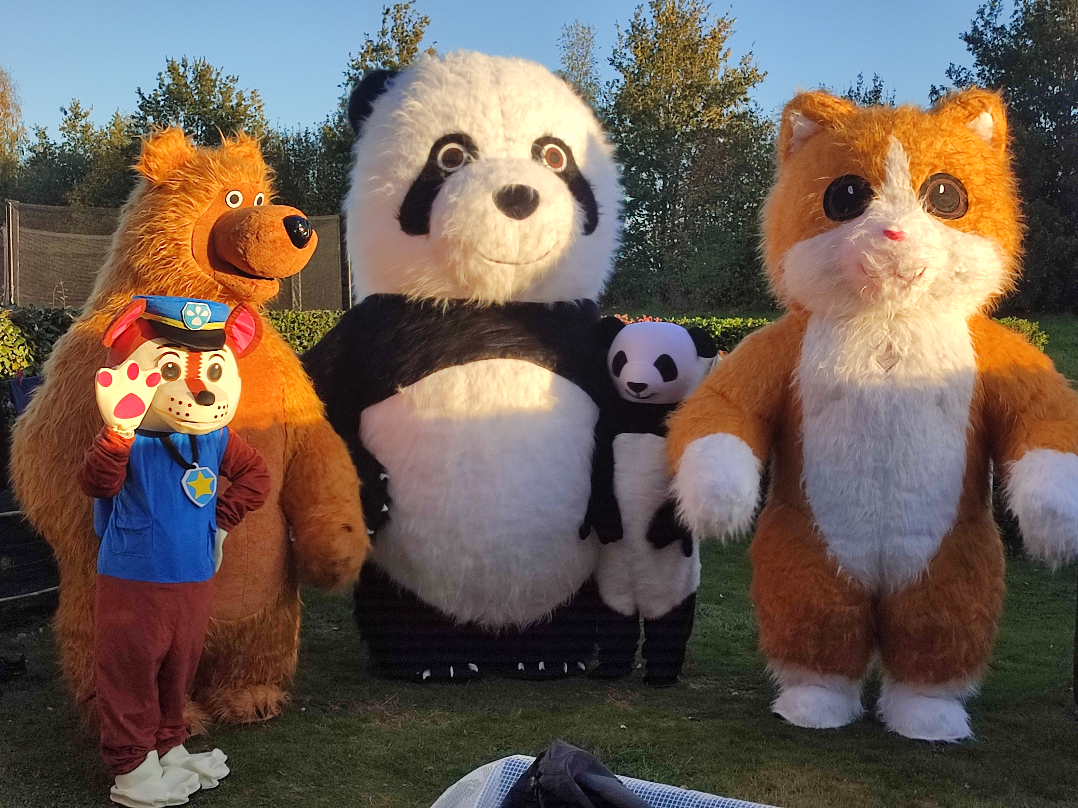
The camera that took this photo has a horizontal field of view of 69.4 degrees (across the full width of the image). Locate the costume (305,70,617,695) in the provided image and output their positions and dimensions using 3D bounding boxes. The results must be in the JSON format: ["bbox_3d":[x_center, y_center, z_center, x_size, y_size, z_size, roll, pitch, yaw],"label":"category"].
[{"bbox_3d":[-0.380,-0.194,3.996,1.550,2.970,1.250,-1,4,-14],"label":"costume"}]

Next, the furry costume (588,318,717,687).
[{"bbox_3d":[0.550,0.452,3.721,0.640,1.720,0.480,2,4,22],"label":"furry costume"}]

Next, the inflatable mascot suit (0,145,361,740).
[{"bbox_3d":[-1.470,0.106,3.436,1.250,2.450,1.400,3,5,40],"label":"inflatable mascot suit"}]

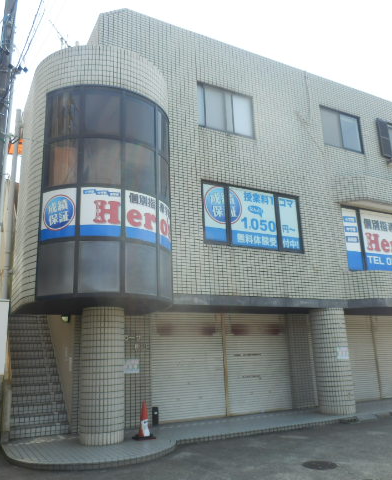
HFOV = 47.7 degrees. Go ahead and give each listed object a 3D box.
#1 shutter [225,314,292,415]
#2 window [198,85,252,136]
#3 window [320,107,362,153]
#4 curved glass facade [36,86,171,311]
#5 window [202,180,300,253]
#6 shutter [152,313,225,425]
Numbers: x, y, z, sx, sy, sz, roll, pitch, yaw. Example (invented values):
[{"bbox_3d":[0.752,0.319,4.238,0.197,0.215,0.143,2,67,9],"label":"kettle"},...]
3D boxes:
[{"bbox_3d":[1.705,3.283,11.927,2.121,2.525,0.120,6,-17,-28],"label":"shutter"},{"bbox_3d":[0.807,-3.373,11.661,1.717,1.264,0.150,6,-17,-28],"label":"window"},{"bbox_3d":[4.522,-3.378,13.733,1.681,1.299,0.150,6,-17,-28],"label":"window"},{"bbox_3d":[-1.567,-0.850,8.853,2.850,4.157,1.150,6,-17,-28],"label":"curved glass facade"},{"bbox_3d":[1.488,-0.533,11.215,3.003,1.585,0.150,6,-17,-28],"label":"window"},{"bbox_3d":[-0.148,3.091,10.950,2.005,2.525,0.120,6,-17,-28],"label":"shutter"}]

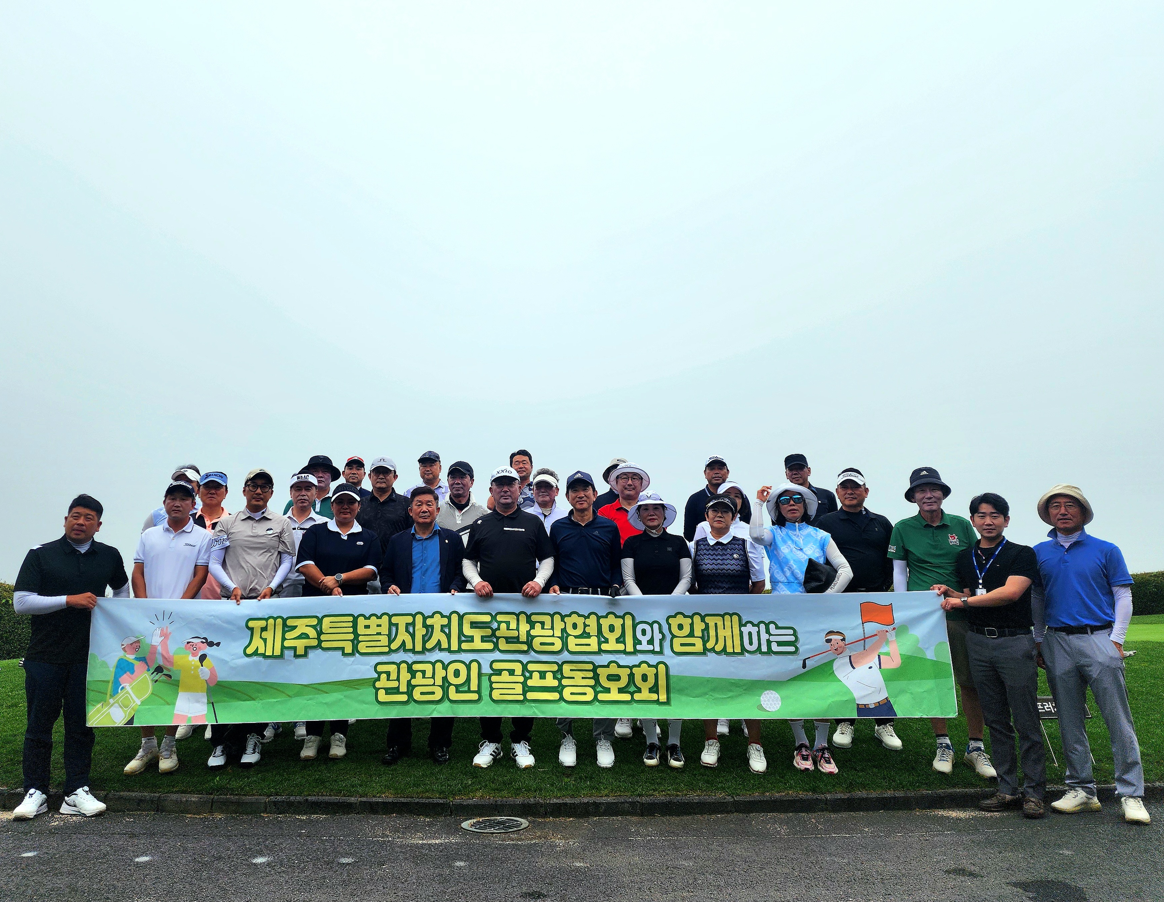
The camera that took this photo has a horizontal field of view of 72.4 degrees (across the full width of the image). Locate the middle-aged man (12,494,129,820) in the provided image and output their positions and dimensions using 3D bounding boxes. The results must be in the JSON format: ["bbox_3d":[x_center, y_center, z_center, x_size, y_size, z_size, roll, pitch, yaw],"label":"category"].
[{"bbox_3d":[-2.919,1.130,4.531,0.600,1.770,0.440,5,-11,-28],"label":"middle-aged man"}]

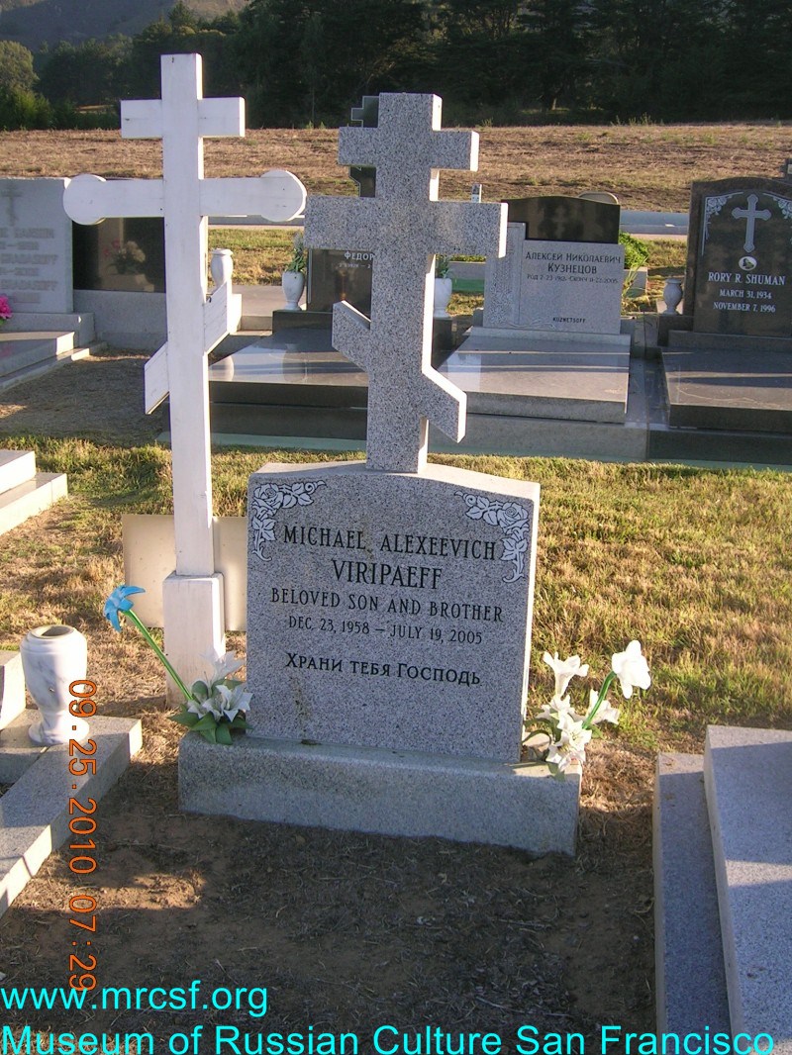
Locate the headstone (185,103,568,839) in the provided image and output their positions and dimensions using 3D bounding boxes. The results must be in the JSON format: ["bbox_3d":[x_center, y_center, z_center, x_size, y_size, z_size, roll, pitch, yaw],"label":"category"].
[{"bbox_3d":[-0.002,-0.117,2.913,0.891,1.573,0.260,4,14,9],"label":"headstone"}]

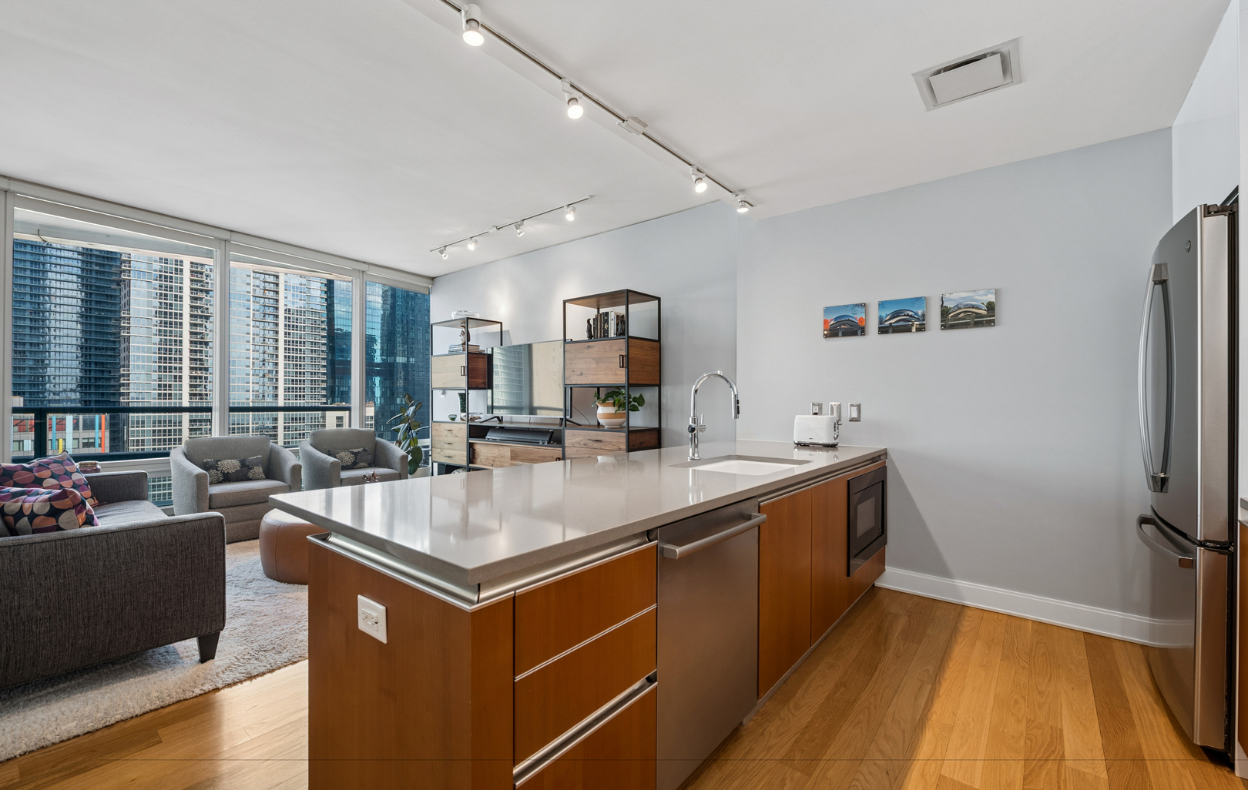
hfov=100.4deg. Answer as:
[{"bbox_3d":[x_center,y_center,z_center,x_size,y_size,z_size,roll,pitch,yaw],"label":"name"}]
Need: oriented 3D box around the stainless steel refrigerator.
[{"bbox_3d":[2.387,0.294,1.848,0.800,1.780,0.910,0,0,39],"label":"stainless steel refrigerator"}]

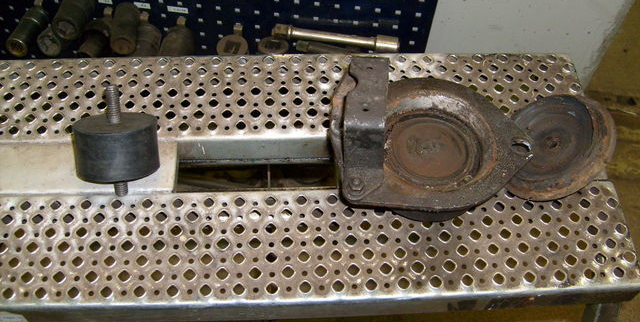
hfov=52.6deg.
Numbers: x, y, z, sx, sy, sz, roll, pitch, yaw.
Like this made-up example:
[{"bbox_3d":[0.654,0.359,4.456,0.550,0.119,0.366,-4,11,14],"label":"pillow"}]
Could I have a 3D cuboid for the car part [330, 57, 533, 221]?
[{"bbox_3d":[0.100,-0.023,0.574,0.181,0.058,0.146,-1,57,-3],"label":"car part"}]

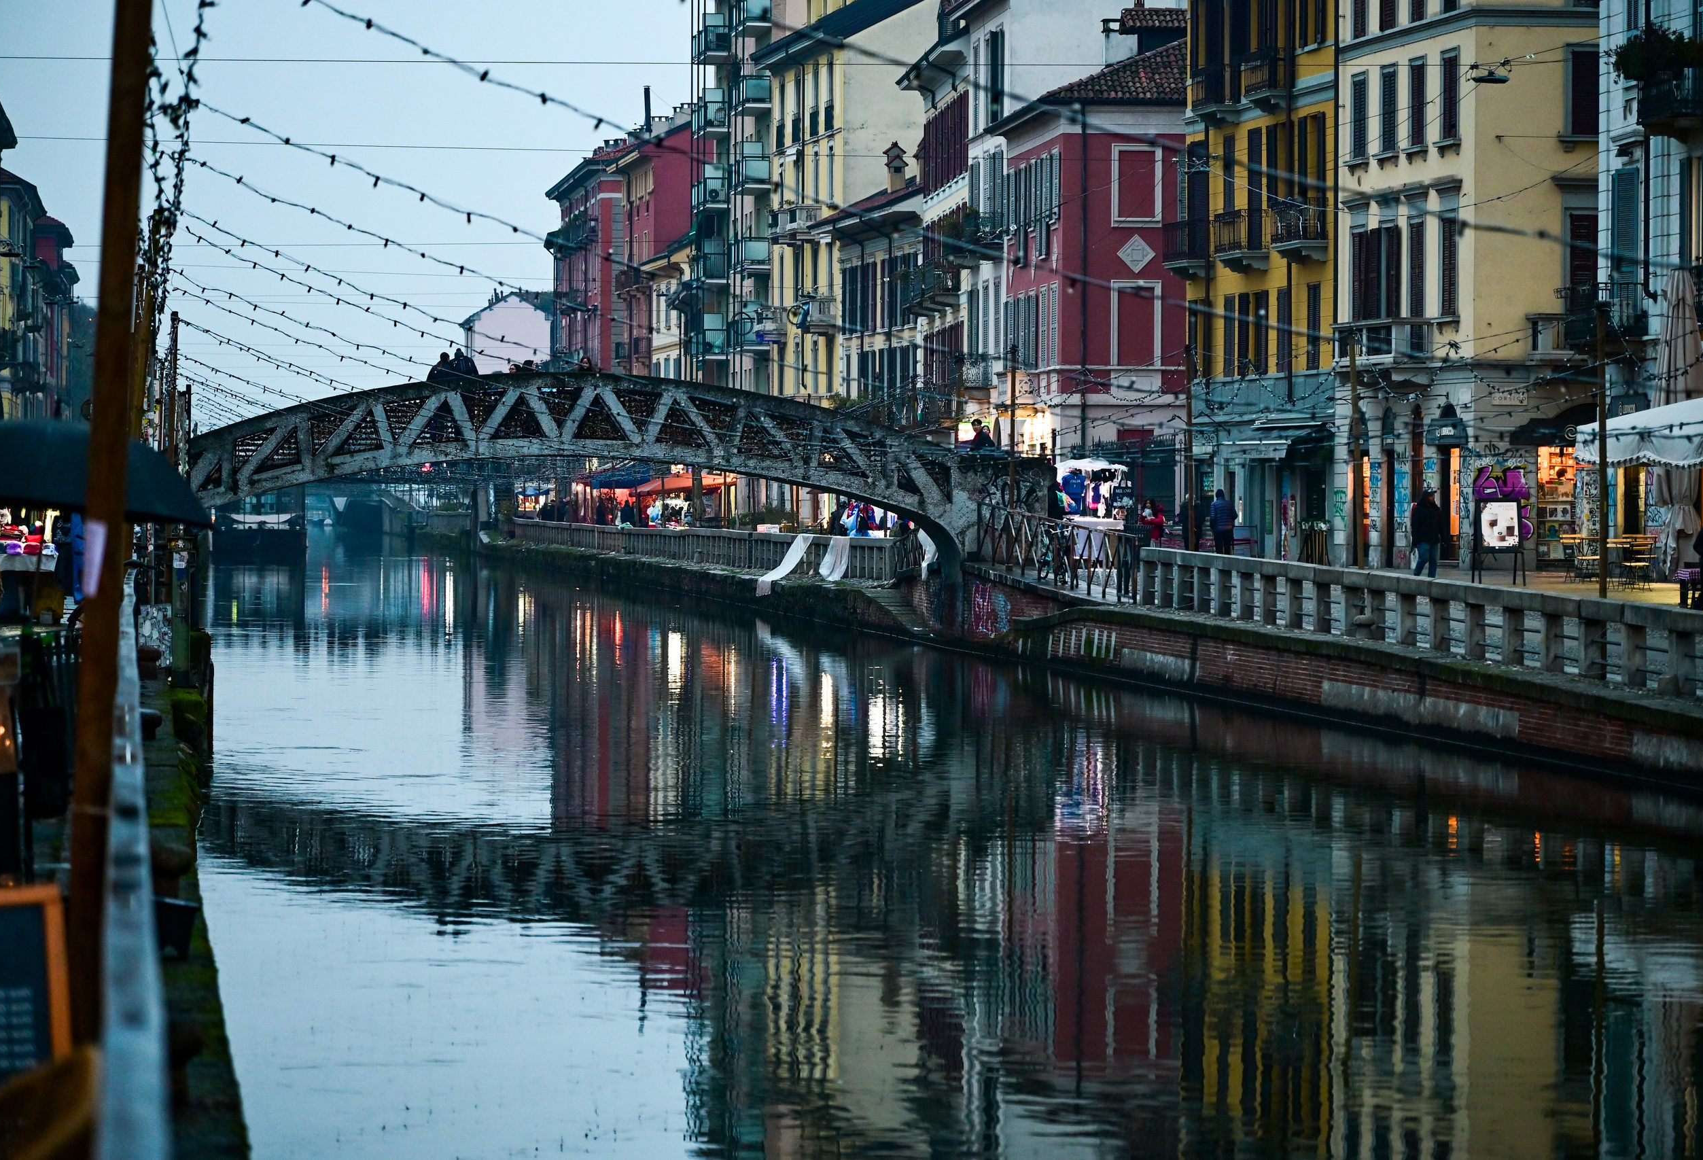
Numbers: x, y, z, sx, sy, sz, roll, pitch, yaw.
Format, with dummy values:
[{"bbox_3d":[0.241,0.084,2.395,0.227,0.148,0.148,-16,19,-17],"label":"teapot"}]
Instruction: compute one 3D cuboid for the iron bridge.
[{"bbox_3d":[-5.419,-2.205,118.928,18.779,4.115,3.600,0,1,-7],"label":"iron bridge"}]

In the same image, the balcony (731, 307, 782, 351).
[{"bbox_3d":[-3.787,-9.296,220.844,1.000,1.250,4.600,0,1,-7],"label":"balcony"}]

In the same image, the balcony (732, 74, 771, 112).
[{"bbox_3d":[-3.756,-18.171,218.431,0.950,1.170,4.800,0,1,-7],"label":"balcony"}]

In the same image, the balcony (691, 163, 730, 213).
[{"bbox_3d":[-5.601,-15.665,233.428,0.950,1.650,4.800,0,1,-7],"label":"balcony"}]

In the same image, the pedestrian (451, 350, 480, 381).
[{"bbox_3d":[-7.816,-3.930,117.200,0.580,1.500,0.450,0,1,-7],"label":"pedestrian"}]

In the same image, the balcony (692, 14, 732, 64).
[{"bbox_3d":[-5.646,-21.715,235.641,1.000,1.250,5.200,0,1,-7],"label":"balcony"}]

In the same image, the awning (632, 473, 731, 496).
[{"bbox_3d":[-6.426,-3.666,222.000,3.600,0.950,4.200,0,1,-7],"label":"awning"}]

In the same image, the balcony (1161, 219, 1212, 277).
[{"bbox_3d":[8.177,-7.971,140.139,0.720,1.360,2.200,0,1,-11],"label":"balcony"}]

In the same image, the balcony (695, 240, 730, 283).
[{"bbox_3d":[-5.601,-12.646,233.428,0.950,1.650,4.800,0,1,-7],"label":"balcony"}]

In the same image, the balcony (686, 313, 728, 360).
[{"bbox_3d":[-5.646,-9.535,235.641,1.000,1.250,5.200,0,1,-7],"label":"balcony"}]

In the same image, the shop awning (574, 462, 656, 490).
[{"bbox_3d":[-10.493,-4.631,257.653,3.100,1.250,5.000,0,1,-7],"label":"shop awning"}]

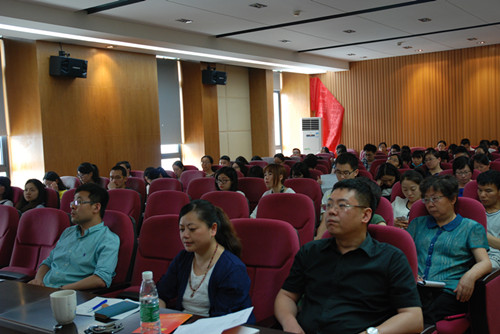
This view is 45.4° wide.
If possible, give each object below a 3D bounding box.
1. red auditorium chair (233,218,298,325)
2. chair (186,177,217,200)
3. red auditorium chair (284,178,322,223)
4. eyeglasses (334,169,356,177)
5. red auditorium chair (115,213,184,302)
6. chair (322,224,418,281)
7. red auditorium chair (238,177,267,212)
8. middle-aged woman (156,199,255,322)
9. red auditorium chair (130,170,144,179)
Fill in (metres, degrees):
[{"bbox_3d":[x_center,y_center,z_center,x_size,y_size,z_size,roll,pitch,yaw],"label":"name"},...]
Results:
[{"bbox_3d":[-0.106,0.795,2.774,0.560,1.040,0.650,-1,3,35],"label":"red auditorium chair"},{"bbox_3d":[-0.564,0.629,6.091,0.570,0.995,0.660,0,3,35],"label":"chair"},{"bbox_3d":[0.319,0.647,5.467,0.560,1.040,0.650,-1,3,35],"label":"red auditorium chair"},{"bbox_3d":[0.786,0.045,4.900,0.142,0.045,0.145,-1,13,31],"label":"eyeglasses"},{"bbox_3d":[-0.565,0.800,3.095,0.560,1.040,0.620,-1,3,35],"label":"red auditorium chair"},{"bbox_3d":[0.360,0.789,2.446,0.560,1.040,0.650,-1,3,35],"label":"chair"},{"bbox_3d":[-0.103,0.626,5.765,0.570,0.995,0.660,0,3,35],"label":"red auditorium chair"},{"bbox_3d":[-0.223,0.732,2.627,0.500,1.190,0.720,-1,3,35],"label":"middle-aged woman"},{"bbox_3d":[-1.758,0.568,8.418,0.570,0.995,0.660,0,3,35],"label":"red auditorium chair"}]

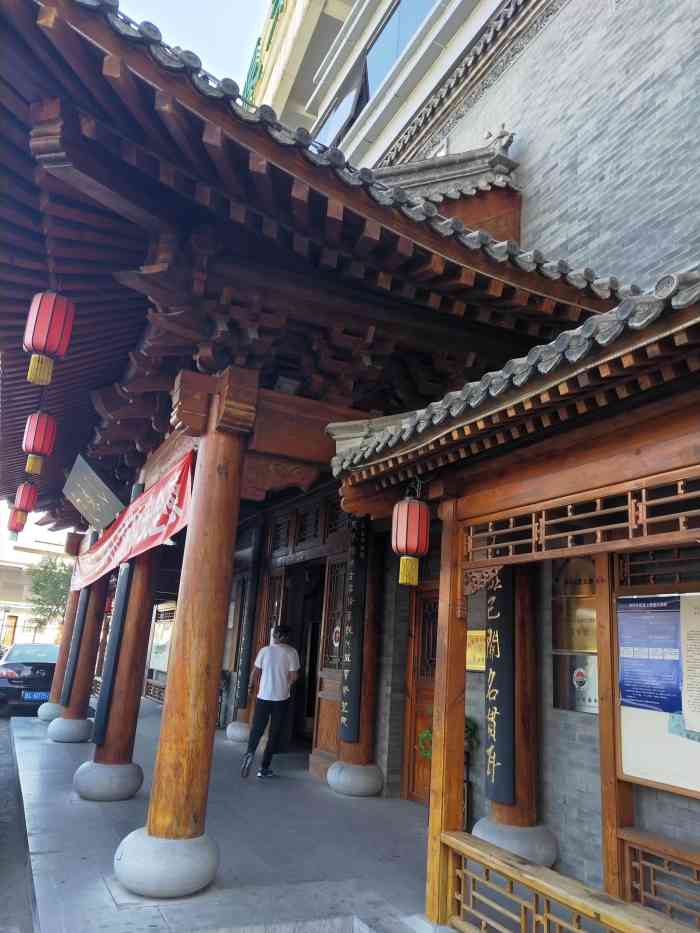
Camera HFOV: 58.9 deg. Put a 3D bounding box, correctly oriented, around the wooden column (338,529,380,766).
[{"bbox_3d":[0.177,1.826,7.181,0.339,2.949,0.339,13,-19,-26],"label":"wooden column"}]

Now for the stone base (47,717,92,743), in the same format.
[{"bbox_3d":[-3.947,3.707,8.786,0.600,0.340,0.600,13,-19,-26],"label":"stone base"}]

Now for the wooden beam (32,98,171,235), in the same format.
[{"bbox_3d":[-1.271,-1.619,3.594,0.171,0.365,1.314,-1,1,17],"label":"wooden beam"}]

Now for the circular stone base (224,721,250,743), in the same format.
[{"bbox_3d":[-1.640,4.154,9.748,0.625,0.296,0.625,4,-17,1],"label":"circular stone base"}]

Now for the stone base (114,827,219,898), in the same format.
[{"bbox_3d":[-1.112,2.444,3.871,0.625,0.296,0.625,13,-19,-26],"label":"stone base"}]

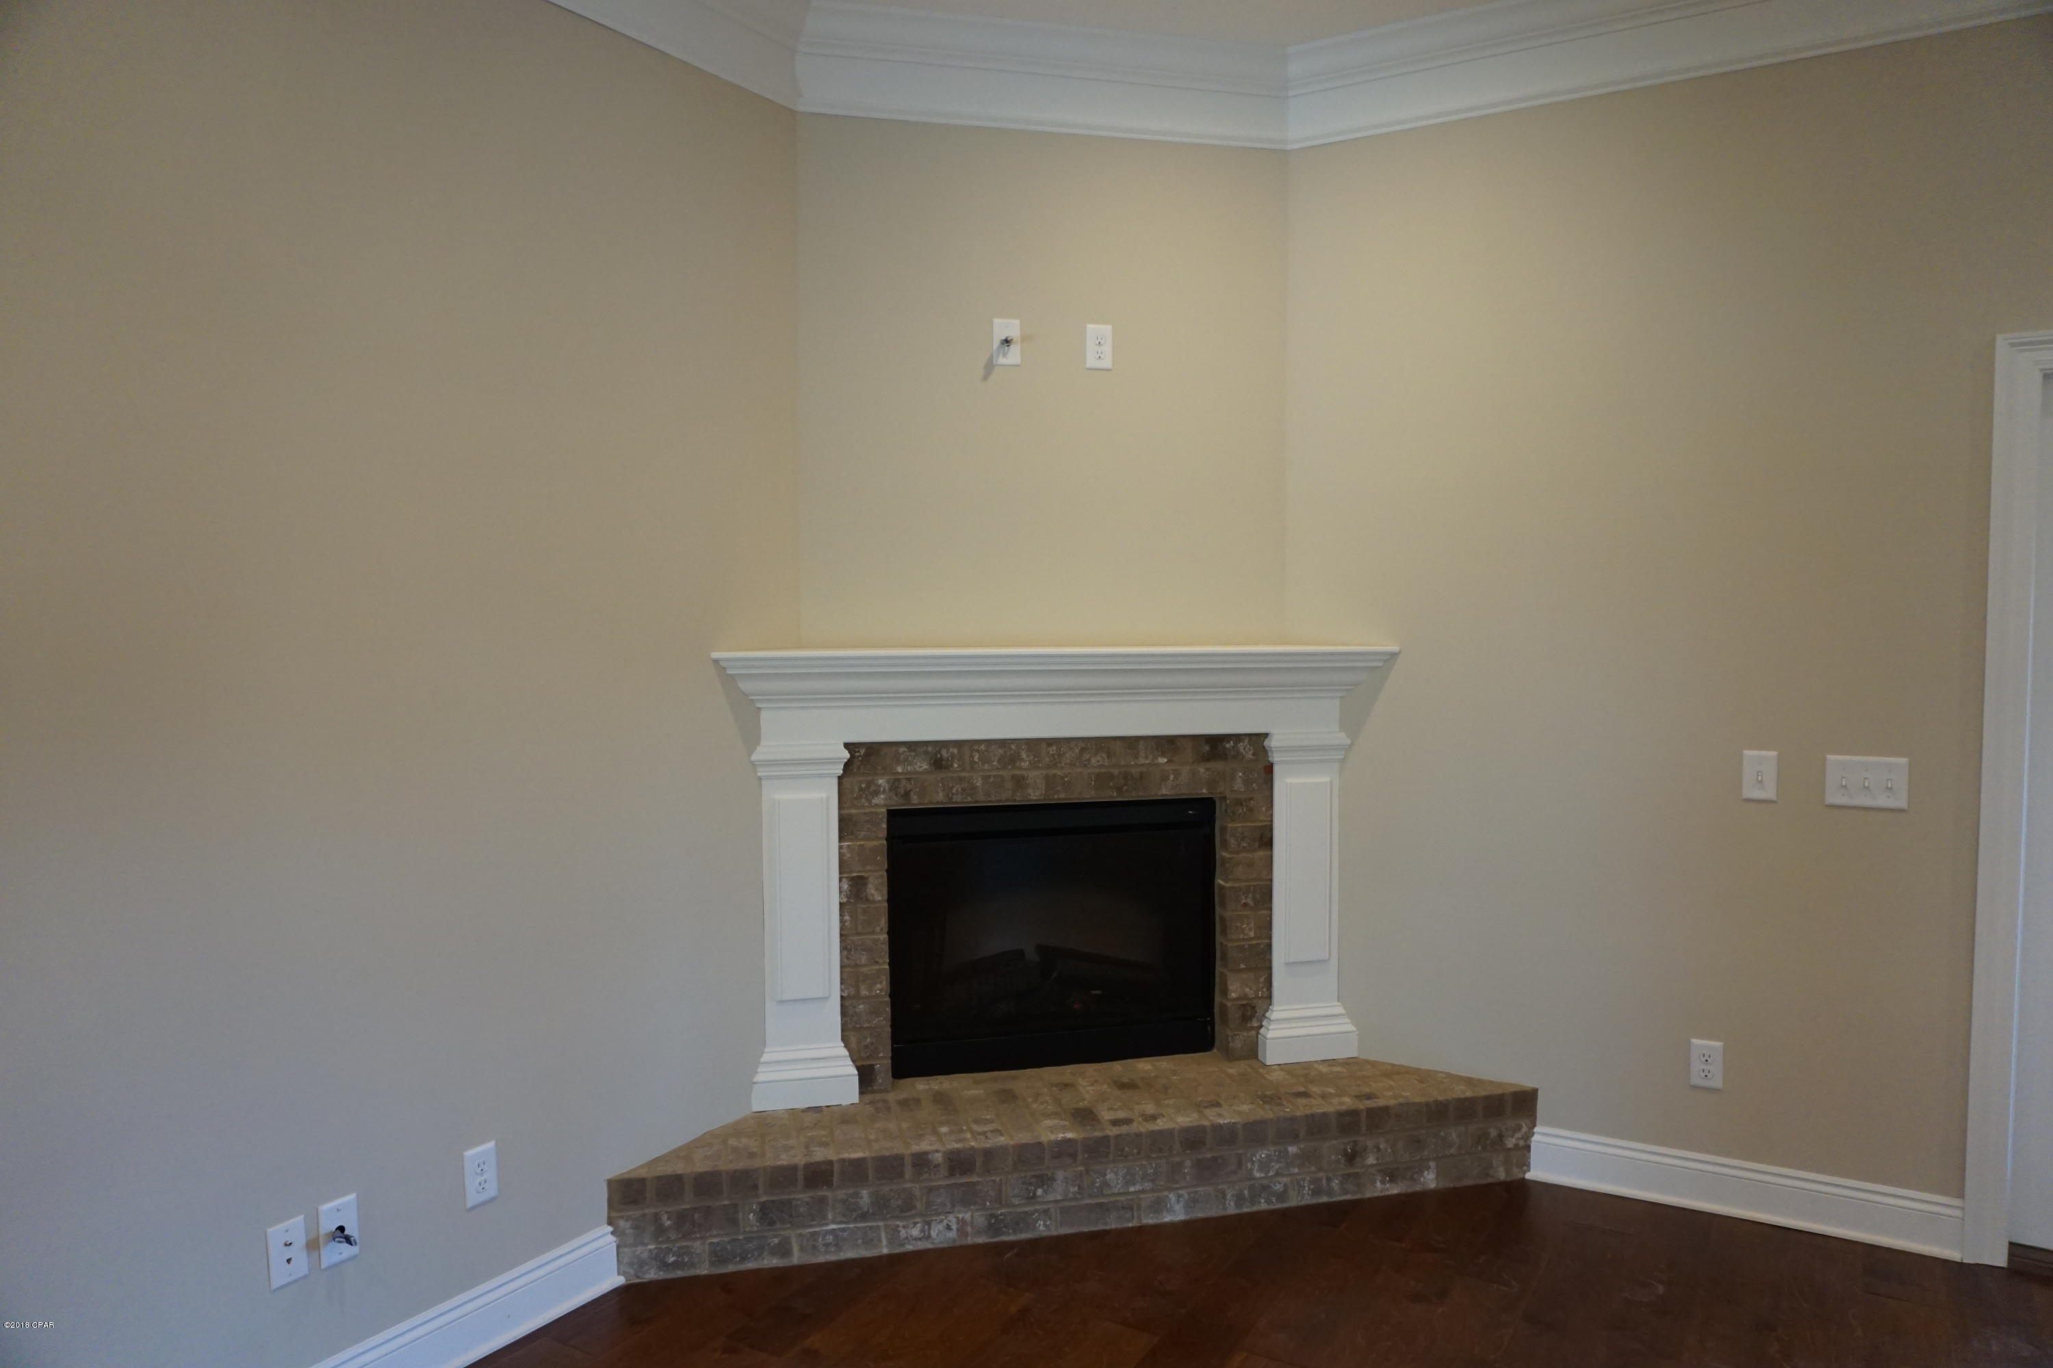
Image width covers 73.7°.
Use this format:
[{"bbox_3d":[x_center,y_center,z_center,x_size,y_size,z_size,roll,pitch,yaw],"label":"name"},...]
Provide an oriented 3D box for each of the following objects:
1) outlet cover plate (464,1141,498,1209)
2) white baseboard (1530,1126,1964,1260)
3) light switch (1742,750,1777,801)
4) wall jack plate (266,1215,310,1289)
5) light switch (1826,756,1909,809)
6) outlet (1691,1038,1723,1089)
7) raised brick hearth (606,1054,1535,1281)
[{"bbox_3d":[-1.094,0.987,2.747,0.008,0.114,0.070,2,4,31],"label":"outlet cover plate"},{"bbox_3d":[1.730,1.233,3.345,0.930,0.142,0.024,2,4,31],"label":"white baseboard"},{"bbox_3d":[1.756,0.222,3.273,0.070,0.114,0.014,2,4,31],"label":"light switch"},{"bbox_3d":[-1.298,1.000,2.405,0.008,0.114,0.070,2,4,31],"label":"wall jack plate"},{"bbox_3d":[1.942,0.229,3.162,0.162,0.114,0.014,2,4,31],"label":"light switch"},{"bbox_3d":[1.676,0.938,3.368,0.070,0.114,0.008,2,4,31],"label":"outlet"},{"bbox_3d":[0.150,1.183,3.547,2.335,0.232,0.477,-1,4,-13],"label":"raised brick hearth"}]

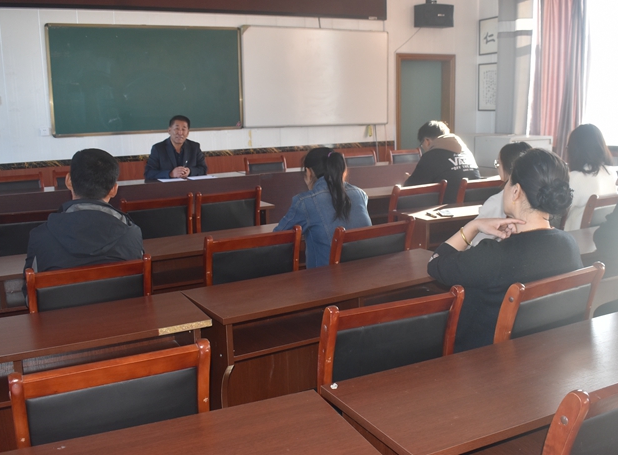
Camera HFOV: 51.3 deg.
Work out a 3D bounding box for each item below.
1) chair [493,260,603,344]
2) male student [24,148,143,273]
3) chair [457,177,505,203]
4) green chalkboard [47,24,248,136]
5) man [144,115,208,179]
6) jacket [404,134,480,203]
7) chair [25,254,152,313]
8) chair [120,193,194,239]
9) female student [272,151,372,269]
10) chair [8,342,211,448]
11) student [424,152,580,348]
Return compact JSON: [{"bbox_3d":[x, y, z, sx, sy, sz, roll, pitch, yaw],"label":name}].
[{"bbox_3d":[0.700,0.562,2.346,0.450,0.920,0.530,-9,13,-33],"label":"chair"},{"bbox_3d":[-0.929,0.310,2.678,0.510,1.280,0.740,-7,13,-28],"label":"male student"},{"bbox_3d":[1.195,0.054,4.922,0.450,0.920,0.530,-7,12,-28],"label":"chair"},{"bbox_3d":[-1.790,-1.666,7.284,2.112,1.174,0.040,-5,11,-21],"label":"green chalkboard"},{"bbox_3d":[-1.190,-0.382,6.053,0.600,1.320,0.720,-7,13,-28],"label":"man"},{"bbox_3d":[0.976,-0.346,4.807,0.640,0.670,0.520,-7,13,-28],"label":"jacket"},{"bbox_3d":[-0.896,0.540,2.668,0.450,0.920,0.530,-7,12,-25],"label":"chair"},{"bbox_3d":[-1.004,0.222,4.129,0.455,0.885,0.520,-7,13,-28],"label":"chair"},{"bbox_3d":[0.048,0.215,3.361,0.500,1.250,0.750,-8,13,-30],"label":"female student"},{"bbox_3d":[-0.558,0.703,1.811,0.470,0.970,0.550,-6,11,-23],"label":"chair"},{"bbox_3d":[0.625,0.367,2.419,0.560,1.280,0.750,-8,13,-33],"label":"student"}]

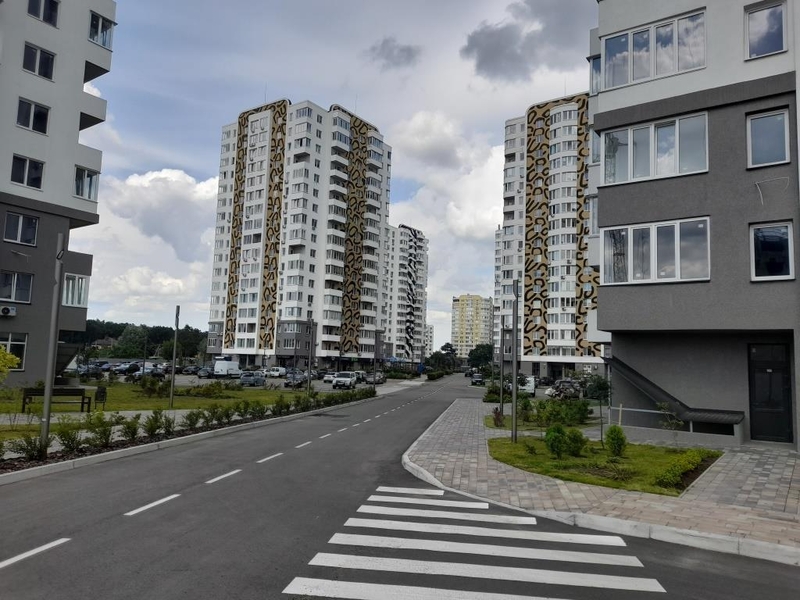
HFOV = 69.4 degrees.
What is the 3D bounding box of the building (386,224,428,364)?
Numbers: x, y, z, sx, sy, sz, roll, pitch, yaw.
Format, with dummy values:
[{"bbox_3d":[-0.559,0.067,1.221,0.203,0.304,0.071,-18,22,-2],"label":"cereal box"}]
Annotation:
[{"bbox_3d":[-7.963,0.006,221.328,26.000,51.000,28.000,-2,-7,36],"label":"building"}]

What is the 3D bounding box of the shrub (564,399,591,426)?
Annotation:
[{"bbox_3d":[6.720,4.283,22.000,1.013,1.013,1.013,1,-6,8],"label":"shrub"}]

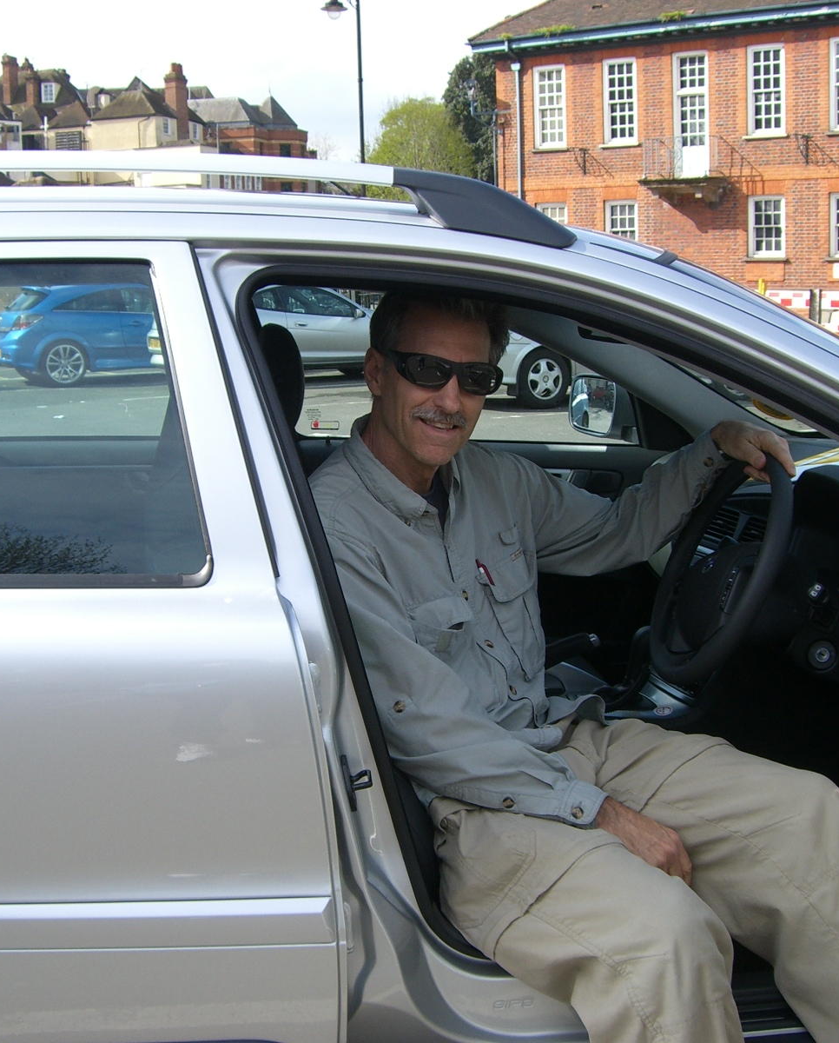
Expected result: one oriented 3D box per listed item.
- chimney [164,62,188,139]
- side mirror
[{"bbox_3d":[-14.060,-24.269,88.000,0.780,4.200,1.050,3,10,22],"label":"chimney"},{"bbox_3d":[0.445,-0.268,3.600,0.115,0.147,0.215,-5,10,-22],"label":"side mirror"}]

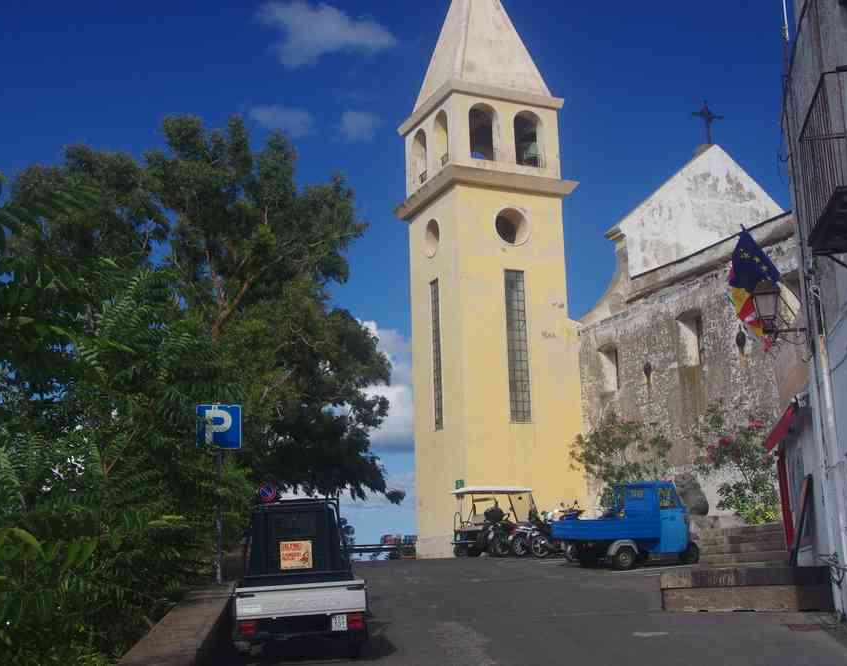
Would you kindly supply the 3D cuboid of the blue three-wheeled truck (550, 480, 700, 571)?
[{"bbox_3d":[4.336,3.829,22.215,3.130,1.660,1.460,3,-9,-27],"label":"blue three-wheeled truck"}]

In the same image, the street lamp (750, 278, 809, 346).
[{"bbox_3d":[4.170,-0.240,13.000,0.660,0.720,0.330,-4,-15,11],"label":"street lamp"}]

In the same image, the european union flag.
[{"bbox_3d":[3.981,-0.872,13.350,0.640,0.770,0.280,-4,-15,11],"label":"european union flag"}]

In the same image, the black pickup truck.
[{"bbox_3d":[-1.293,2.550,11.637,1.270,1.550,2.500,-2,-9,-7],"label":"black pickup truck"}]

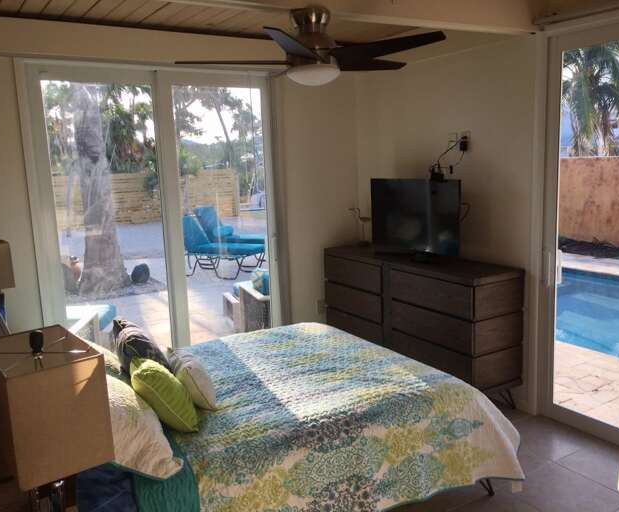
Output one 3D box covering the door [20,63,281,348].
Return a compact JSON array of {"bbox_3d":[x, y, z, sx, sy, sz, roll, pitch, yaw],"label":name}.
[{"bbox_3d":[-1.085,-0.185,4.460,1.876,2.415,0.100,-7,10,-30],"label":"door"}]

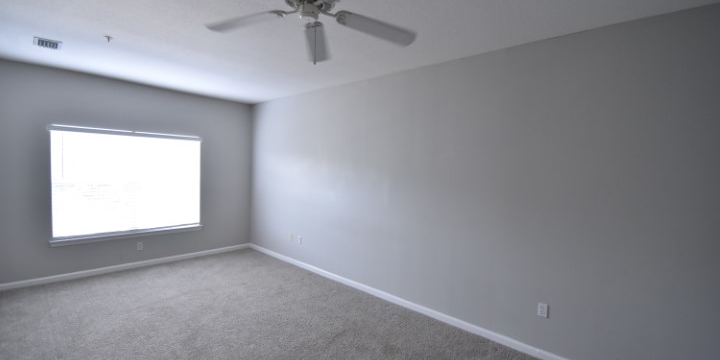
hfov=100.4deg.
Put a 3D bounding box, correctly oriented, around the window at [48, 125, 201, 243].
[{"bbox_3d":[-3.300,0.069,4.422,0.110,1.520,1.780,4,3,41],"label":"window"}]

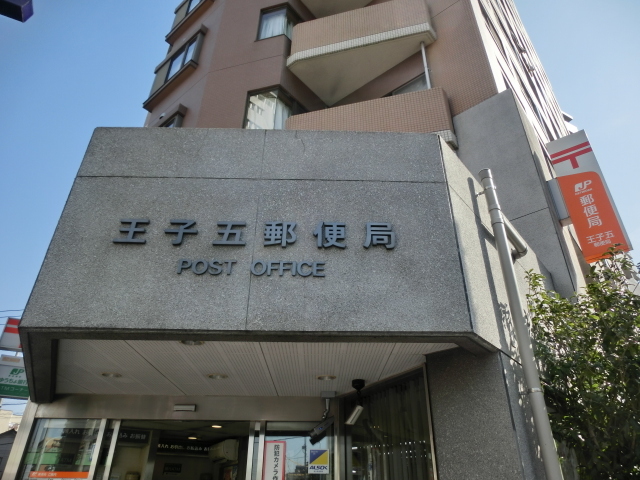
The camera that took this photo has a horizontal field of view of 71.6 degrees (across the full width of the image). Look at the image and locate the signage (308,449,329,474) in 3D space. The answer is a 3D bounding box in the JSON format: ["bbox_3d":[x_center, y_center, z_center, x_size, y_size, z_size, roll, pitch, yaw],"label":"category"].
[{"bbox_3d":[-0.009,2.189,4.379,0.202,0.208,0.010,0,-31,1],"label":"signage"}]

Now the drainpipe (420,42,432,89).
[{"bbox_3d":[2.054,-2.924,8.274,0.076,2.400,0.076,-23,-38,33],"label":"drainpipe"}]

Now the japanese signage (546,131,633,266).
[{"bbox_3d":[3.511,-0.598,5.842,0.500,1.880,0.220,-23,-38,33],"label":"japanese signage"}]

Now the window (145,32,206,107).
[{"bbox_3d":[-3.646,-4.318,11.204,1.950,1.500,0.200,-22,-38,33],"label":"window"}]

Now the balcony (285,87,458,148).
[{"bbox_3d":[0.902,-1.618,8.361,3.113,1.270,1.342,-7,-32,13],"label":"balcony"}]

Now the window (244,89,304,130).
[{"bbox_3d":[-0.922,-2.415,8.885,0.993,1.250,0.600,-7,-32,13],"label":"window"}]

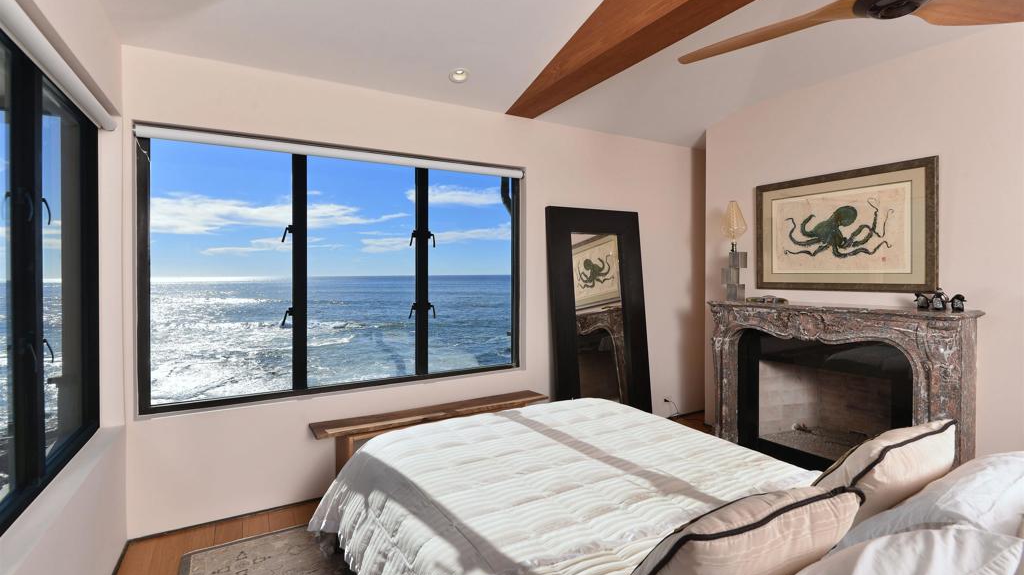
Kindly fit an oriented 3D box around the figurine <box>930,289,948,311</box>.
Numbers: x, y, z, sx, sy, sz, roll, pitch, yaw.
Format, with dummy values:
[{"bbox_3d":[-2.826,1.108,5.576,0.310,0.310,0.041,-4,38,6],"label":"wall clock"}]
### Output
[{"bbox_3d":[2.452,0.067,2.611,0.065,0.123,0.081,-1,2,-35],"label":"figurine"}]

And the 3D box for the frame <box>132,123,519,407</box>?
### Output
[{"bbox_3d":[-0.936,-0.108,2.936,2.307,1.501,0.121,-1,2,-30],"label":"frame"}]

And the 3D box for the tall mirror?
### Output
[{"bbox_3d":[0.725,0.307,3.673,0.932,1.884,0.060,-1,-4,-30],"label":"tall mirror"}]

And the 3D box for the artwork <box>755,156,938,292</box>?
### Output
[{"bbox_3d":[2.233,-0.381,3.153,0.040,0.806,1.088,-1,2,-30],"label":"artwork"}]

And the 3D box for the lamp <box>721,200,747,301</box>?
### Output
[{"bbox_3d":[1.791,-0.295,3.686,0.181,0.806,0.186,-1,2,-30],"label":"lamp"}]

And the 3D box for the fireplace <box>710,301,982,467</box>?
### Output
[{"bbox_3d":[2.093,0.688,3.123,0.343,1.123,1.552,-1,2,-30],"label":"fireplace"}]

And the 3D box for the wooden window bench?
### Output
[{"bbox_3d":[-0.467,1.034,2.986,1.542,0.460,0.277,-1,2,-30],"label":"wooden window bench"}]

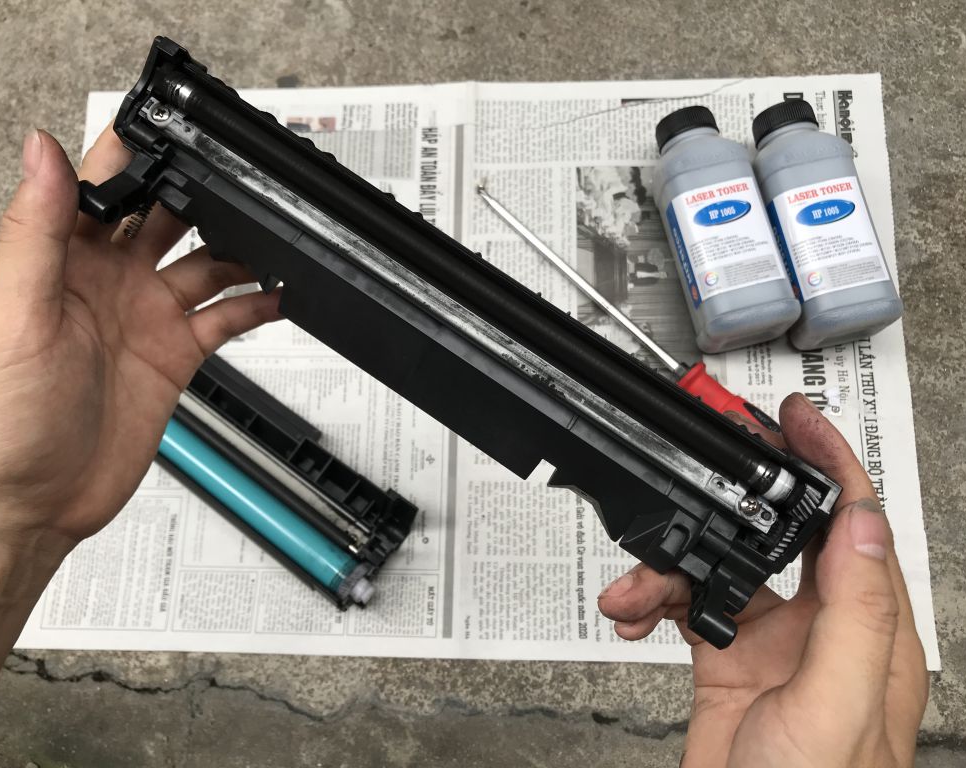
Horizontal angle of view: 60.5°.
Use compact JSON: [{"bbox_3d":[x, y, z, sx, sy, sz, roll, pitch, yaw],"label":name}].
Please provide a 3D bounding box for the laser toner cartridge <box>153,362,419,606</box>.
[{"bbox_3d":[-0.171,0.040,0.561,0.277,0.042,0.084,35,82,10],"label":"laser toner cartridge"}]

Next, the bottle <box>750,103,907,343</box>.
[{"bbox_3d":[0.223,-0.109,0.560,0.058,0.060,0.162,-12,77,1],"label":"bottle"}]

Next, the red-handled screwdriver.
[{"bbox_3d":[0.108,-0.038,0.571,0.031,0.031,0.317,-44,76,-6],"label":"red-handled screwdriver"}]

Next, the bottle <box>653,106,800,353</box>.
[{"bbox_3d":[0.158,-0.107,0.563,0.058,0.060,0.162,-13,77,1],"label":"bottle"}]

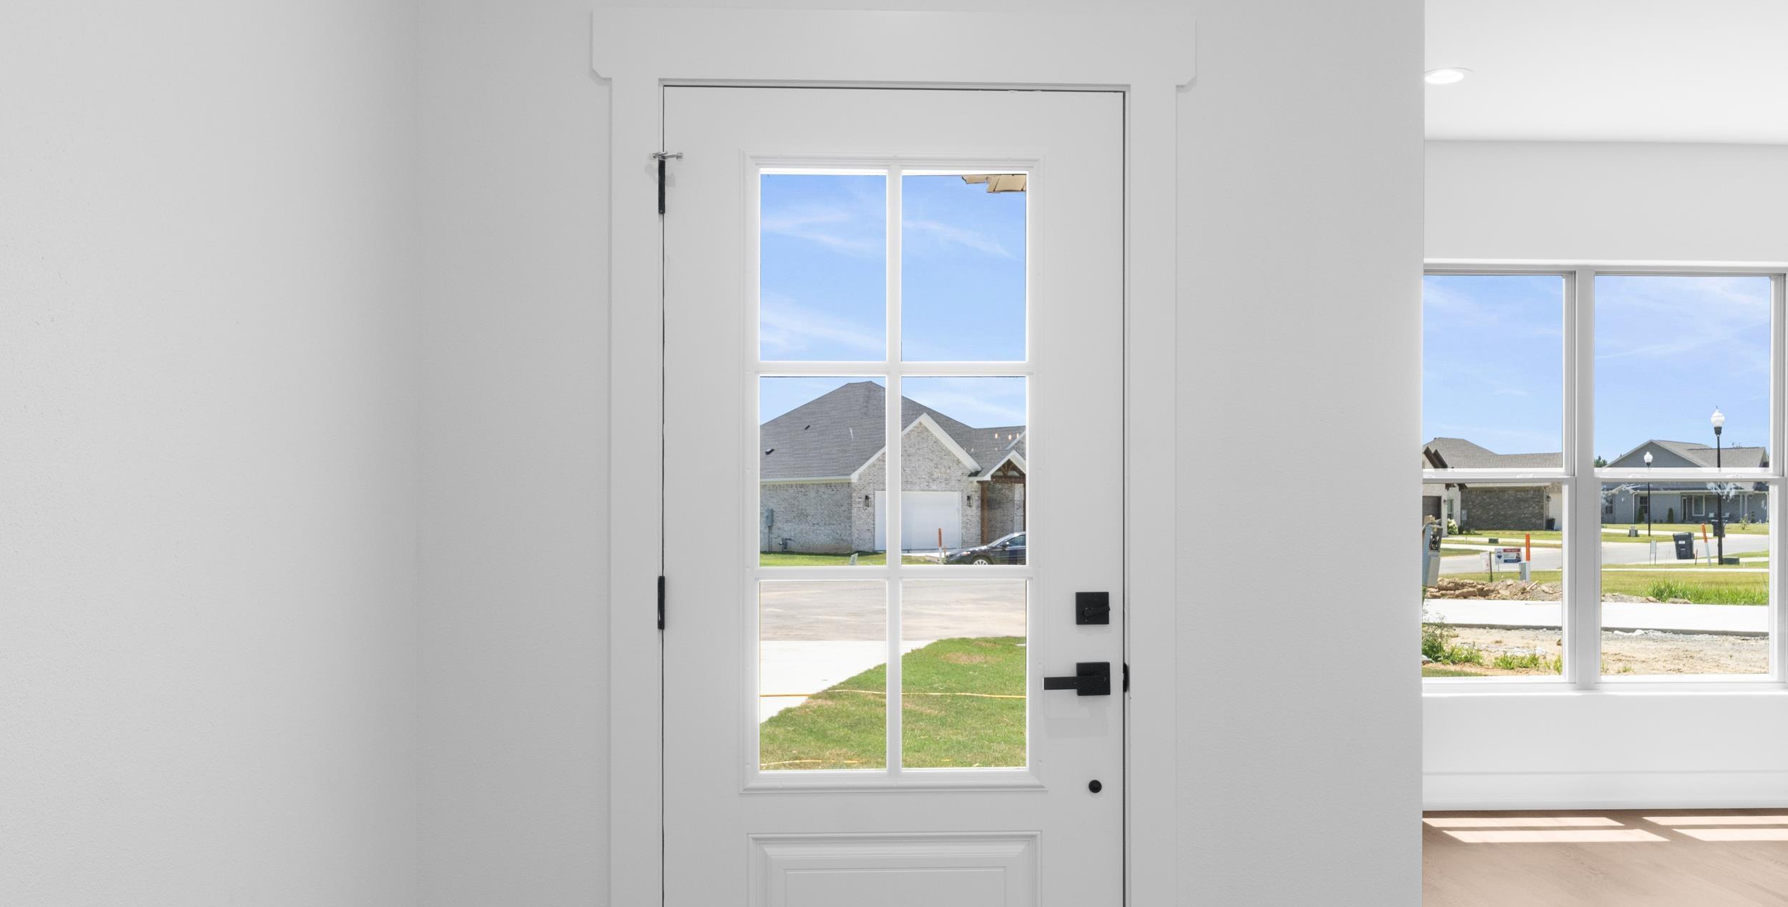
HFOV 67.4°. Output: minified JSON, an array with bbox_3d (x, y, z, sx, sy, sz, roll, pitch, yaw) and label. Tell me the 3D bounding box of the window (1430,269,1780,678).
[{"bbox_3d":[2.845,0.097,5.500,1.620,1.700,0.100,0,-1,-2],"label":"window"}]

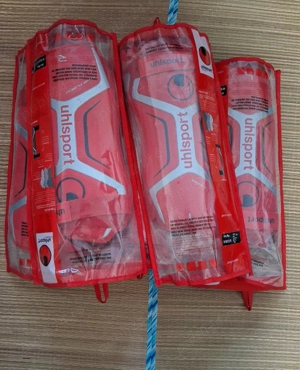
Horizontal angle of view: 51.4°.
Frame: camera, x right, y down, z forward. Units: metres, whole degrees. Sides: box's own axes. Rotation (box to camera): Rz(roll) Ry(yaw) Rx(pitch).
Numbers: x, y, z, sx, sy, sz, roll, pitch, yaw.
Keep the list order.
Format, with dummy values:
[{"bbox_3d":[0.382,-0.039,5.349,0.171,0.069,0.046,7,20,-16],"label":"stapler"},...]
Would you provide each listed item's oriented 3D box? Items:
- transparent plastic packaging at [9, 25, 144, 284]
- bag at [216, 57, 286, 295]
[{"bbox_3d":[-0.097,-0.042,0.416,0.182,0.070,0.330,-2,85,0],"label":"transparent plastic packaging"},{"bbox_3d":[0.124,-0.013,0.424,0.120,0.048,0.312,0,85,0],"label":"bag"}]

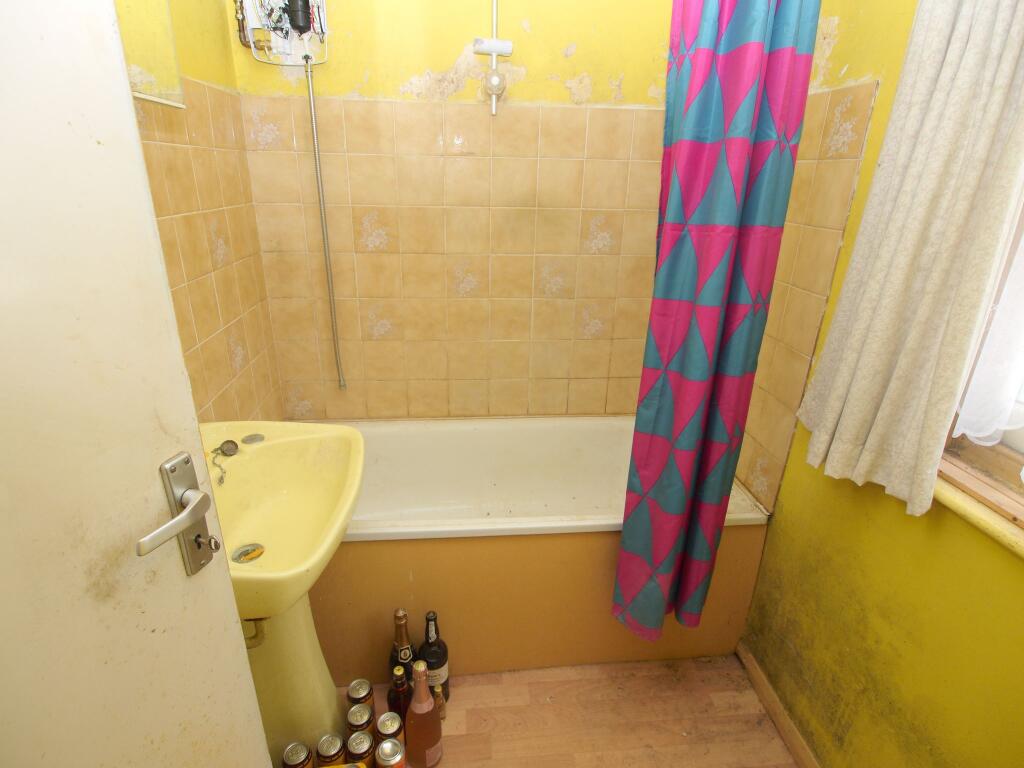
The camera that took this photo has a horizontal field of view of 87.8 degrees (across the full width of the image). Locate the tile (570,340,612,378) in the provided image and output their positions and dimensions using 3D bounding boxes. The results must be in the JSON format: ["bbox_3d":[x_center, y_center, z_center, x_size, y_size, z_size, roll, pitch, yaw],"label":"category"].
[{"bbox_3d":[0.298,-0.093,1.992,0.150,0.150,0.010,-1,21,-5],"label":"tile"}]

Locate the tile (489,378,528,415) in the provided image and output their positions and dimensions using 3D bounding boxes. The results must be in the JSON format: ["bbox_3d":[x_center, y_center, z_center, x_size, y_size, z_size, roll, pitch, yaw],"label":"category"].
[{"bbox_3d":[-0.009,0.055,2.046,0.151,0.151,0.010,-1,22,-5],"label":"tile"}]

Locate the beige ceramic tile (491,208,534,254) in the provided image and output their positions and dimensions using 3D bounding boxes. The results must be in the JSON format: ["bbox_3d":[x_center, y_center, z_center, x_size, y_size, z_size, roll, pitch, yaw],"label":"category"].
[{"bbox_3d":[0.005,-0.515,1.804,0.150,0.150,0.010,-1,21,-5],"label":"beige ceramic tile"}]

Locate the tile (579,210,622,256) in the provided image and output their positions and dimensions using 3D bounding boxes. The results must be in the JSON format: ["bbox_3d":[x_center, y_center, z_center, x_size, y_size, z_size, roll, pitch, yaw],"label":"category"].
[{"bbox_3d":[0.310,-0.522,1.848,0.151,0.151,0.010,-1,22,-5],"label":"tile"}]

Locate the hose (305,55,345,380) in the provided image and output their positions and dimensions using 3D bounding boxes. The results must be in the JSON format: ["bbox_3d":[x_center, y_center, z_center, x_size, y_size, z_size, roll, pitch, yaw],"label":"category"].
[{"bbox_3d":[-0.597,-0.462,1.721,0.025,1.030,0.025,-1,21,-5],"label":"hose"}]

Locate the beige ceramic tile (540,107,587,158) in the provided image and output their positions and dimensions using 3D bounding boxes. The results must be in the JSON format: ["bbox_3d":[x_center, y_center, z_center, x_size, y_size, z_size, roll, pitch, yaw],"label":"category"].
[{"bbox_3d":[0.165,-0.807,1.720,0.151,0.151,0.010,-1,22,-5],"label":"beige ceramic tile"}]

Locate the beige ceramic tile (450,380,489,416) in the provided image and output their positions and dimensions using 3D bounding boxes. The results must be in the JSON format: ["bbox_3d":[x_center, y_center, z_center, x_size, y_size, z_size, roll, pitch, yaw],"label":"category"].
[{"bbox_3d":[-0.160,0.051,2.013,0.150,0.150,0.010,-1,22,-5],"label":"beige ceramic tile"}]

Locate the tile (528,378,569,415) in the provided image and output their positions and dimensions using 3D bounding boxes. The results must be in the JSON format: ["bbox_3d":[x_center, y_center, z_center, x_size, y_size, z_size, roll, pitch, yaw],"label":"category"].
[{"bbox_3d":[0.143,0.048,2.040,0.150,0.150,0.010,-1,22,-5],"label":"tile"}]

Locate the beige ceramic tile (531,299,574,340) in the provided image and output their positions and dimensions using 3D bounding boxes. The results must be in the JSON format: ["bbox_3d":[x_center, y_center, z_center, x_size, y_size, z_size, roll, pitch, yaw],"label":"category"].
[{"bbox_3d":[0.150,-0.233,1.924,0.150,0.150,0.010,-1,21,-5],"label":"beige ceramic tile"}]

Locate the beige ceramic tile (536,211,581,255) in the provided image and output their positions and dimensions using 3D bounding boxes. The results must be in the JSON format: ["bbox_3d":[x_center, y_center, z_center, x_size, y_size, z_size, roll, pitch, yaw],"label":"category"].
[{"bbox_3d":[0.158,-0.518,1.824,0.151,0.151,0.009,-1,21,-5],"label":"beige ceramic tile"}]

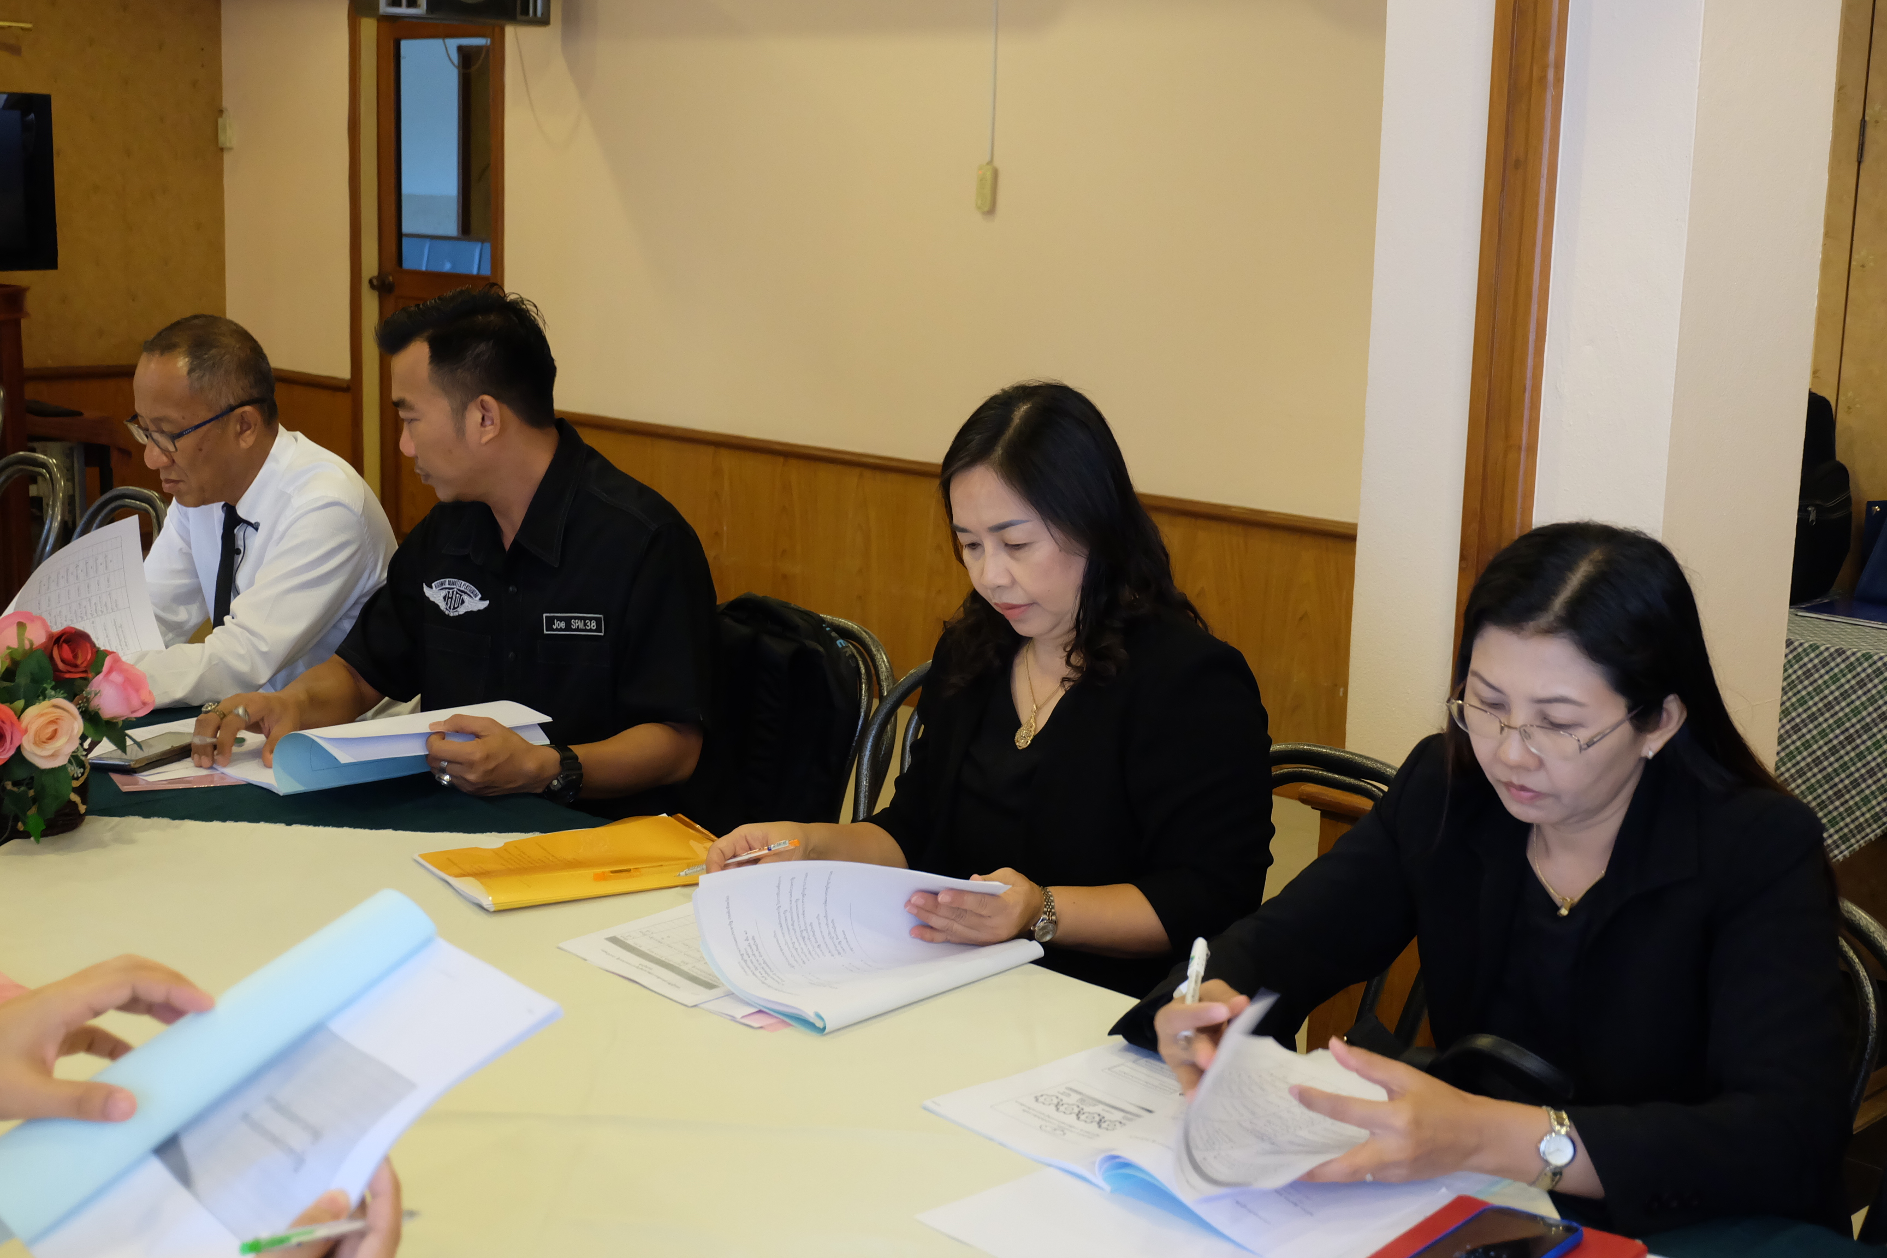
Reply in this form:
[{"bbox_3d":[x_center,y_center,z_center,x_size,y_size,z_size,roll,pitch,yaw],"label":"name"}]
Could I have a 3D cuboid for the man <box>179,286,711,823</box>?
[{"bbox_3d":[-0.495,0.242,2.761,0.580,1.280,0.660,9,11,39],"label":"man"}]

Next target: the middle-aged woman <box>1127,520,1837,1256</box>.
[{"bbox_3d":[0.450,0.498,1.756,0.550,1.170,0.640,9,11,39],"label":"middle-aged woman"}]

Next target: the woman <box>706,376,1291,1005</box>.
[{"bbox_3d":[0.064,0.386,2.203,0.540,1.220,0.640,9,11,39],"label":"woman"}]

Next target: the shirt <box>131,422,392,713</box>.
[{"bbox_3d":[-0.890,0.000,3.100,0.490,0.530,0.460,10,12,43],"label":"shirt"}]

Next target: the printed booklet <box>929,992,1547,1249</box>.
[{"bbox_3d":[0.206,0.320,1.647,0.290,0.100,0.390,-6,11,-39],"label":"printed booklet"}]

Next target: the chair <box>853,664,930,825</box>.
[{"bbox_3d":[-0.086,0.540,2.355,0.460,0.910,0.520,10,12,41],"label":"chair"}]

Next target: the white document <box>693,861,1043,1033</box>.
[{"bbox_3d":[-0.066,0.249,2.018,0.200,0.110,0.300,8,11,37],"label":"white document"}]

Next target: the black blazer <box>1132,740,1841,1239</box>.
[{"bbox_3d":[0.447,0.358,1.742,0.540,0.540,0.500,9,11,39],"label":"black blazer"}]

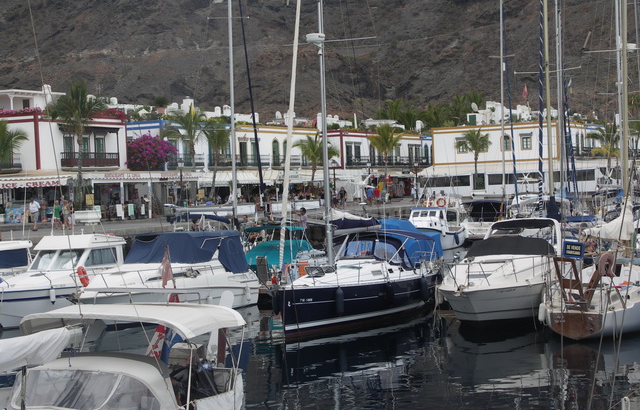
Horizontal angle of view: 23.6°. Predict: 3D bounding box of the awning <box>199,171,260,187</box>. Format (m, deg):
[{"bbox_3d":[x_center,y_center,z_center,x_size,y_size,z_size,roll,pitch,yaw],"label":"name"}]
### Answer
[{"bbox_3d":[-6.782,-1.911,115.000,2.300,1.150,6.000,-1,1,24],"label":"awning"}]

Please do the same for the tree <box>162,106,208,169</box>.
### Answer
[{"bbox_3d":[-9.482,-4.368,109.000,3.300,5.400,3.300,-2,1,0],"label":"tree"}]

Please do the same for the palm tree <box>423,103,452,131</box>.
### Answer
[{"bbox_3d":[14.630,-6.564,188.055,4.200,11.751,4.200,-2,1,0],"label":"palm tree"}]

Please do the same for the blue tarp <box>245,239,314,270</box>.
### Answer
[{"bbox_3d":[-1.425,1.777,54.000,2.100,1.100,1.700,-2,1,24],"label":"blue tarp"}]

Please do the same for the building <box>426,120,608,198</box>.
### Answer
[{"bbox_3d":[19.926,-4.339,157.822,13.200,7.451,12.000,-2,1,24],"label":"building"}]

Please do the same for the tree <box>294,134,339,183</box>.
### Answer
[{"bbox_3d":[-0.259,-2.980,131.029,3.900,6.252,3.900,-2,1,0],"label":"tree"}]

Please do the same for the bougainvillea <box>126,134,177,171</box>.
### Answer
[{"bbox_3d":[-11.639,-3.626,106.000,3.100,2.600,2.400,-2,1,-30],"label":"bougainvillea"}]

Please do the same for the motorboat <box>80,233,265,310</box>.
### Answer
[{"bbox_3d":[-5.138,2.301,50.737,3.200,2.800,10.000,-1,1,23],"label":"motorboat"}]

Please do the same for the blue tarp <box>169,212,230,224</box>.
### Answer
[{"bbox_3d":[-5.182,0.559,66.000,2.200,0.550,1.800,-2,1,24],"label":"blue tarp"}]

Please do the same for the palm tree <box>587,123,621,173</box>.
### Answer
[{"bbox_3d":[26.737,-4.272,143.031,3.700,6.650,3.700,-2,1,0],"label":"palm tree"}]

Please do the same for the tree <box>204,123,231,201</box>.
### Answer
[{"bbox_3d":[-7.693,-2.889,116.031,2.500,6.548,2.500,-2,1,0],"label":"tree"}]

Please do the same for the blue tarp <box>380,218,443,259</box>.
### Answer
[{"bbox_3d":[3.458,1.266,58.000,2.000,1.600,2.400,-2,1,24],"label":"blue tarp"}]

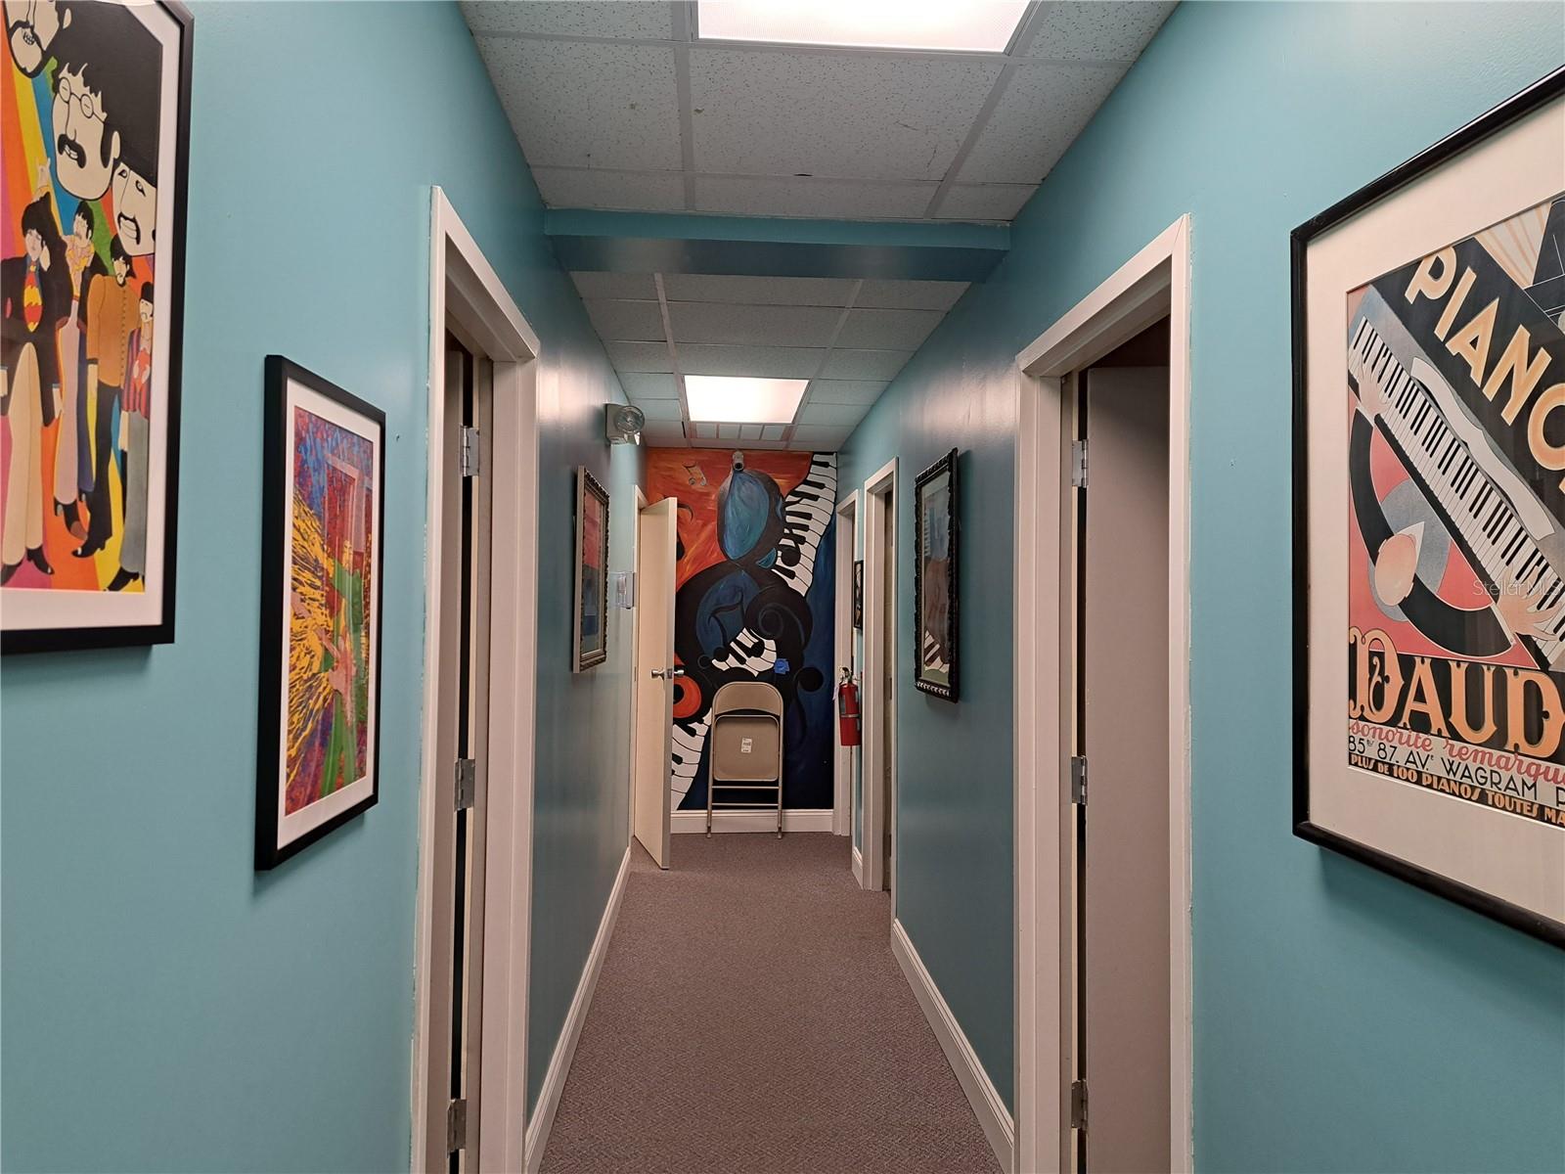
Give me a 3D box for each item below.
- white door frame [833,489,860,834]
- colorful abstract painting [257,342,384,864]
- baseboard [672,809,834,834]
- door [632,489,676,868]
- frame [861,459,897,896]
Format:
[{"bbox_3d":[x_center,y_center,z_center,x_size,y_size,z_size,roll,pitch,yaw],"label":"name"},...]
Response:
[{"bbox_3d":[0.434,0.527,6.491,0.130,2.110,0.994,1,-1,-3],"label":"white door frame"},{"bbox_3d":[-0.535,0.026,1.277,0.023,0.522,0.346,1,-1,-3],"label":"colorful abstract painting"},{"bbox_3d":[-0.271,1.515,7.011,1.202,0.145,0.018,1,-1,-3],"label":"baseboard"},{"bbox_3d":[-0.760,0.536,6.432,0.047,2.043,0.904,1,-1,-17],"label":"door"},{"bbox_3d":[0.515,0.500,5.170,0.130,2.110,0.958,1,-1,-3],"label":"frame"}]

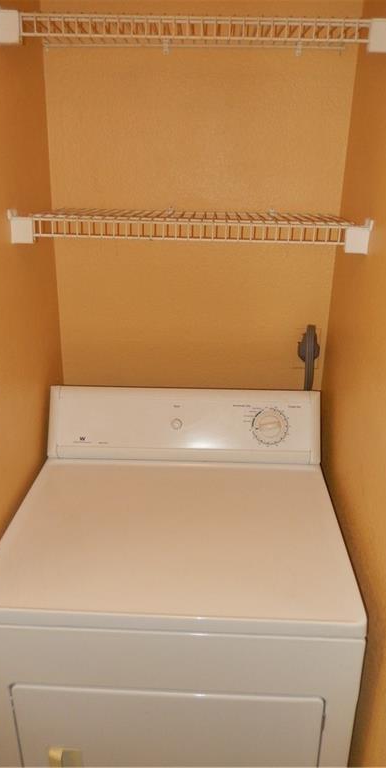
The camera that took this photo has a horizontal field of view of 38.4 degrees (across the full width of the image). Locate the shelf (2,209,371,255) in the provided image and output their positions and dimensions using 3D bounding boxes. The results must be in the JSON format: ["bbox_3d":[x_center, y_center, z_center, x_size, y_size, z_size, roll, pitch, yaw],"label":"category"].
[{"bbox_3d":[-0.001,-0.364,1.268,0.734,0.064,0.321,2,22,2],"label":"shelf"}]

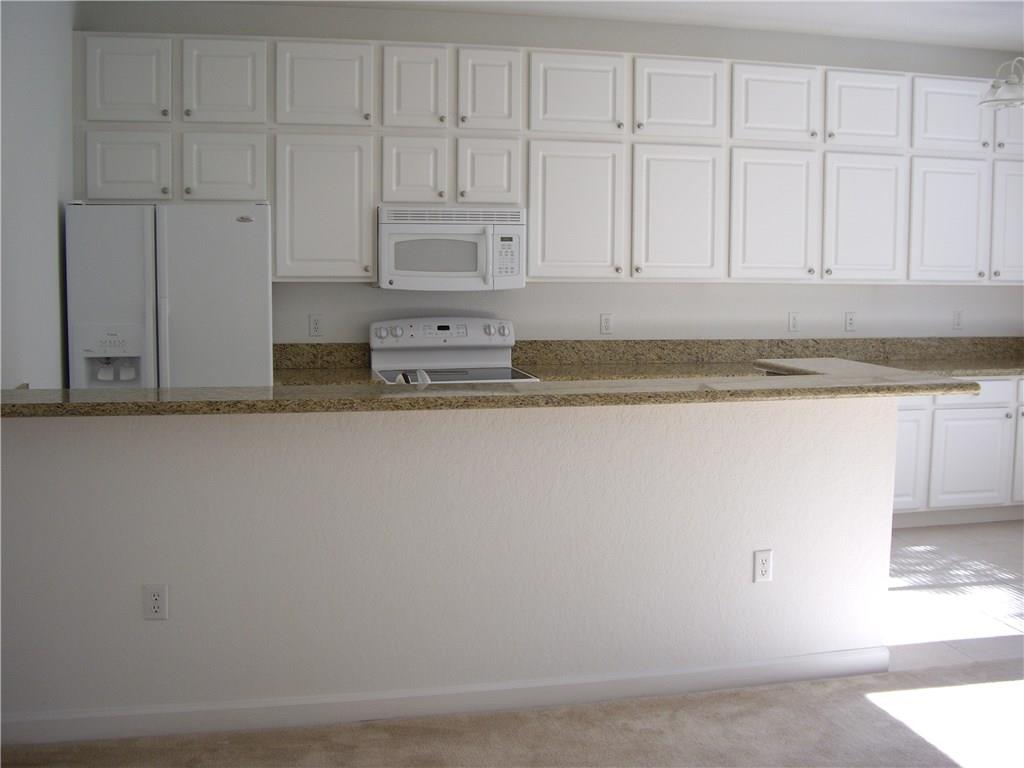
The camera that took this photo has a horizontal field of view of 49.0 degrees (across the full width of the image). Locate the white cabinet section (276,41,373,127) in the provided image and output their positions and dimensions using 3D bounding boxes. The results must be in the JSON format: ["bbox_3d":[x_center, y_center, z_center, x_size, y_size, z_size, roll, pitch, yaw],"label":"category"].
[{"bbox_3d":[-0.953,-1.495,5.657,0.480,0.410,0.310,-1,5,-13],"label":"white cabinet section"}]

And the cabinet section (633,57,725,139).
[{"bbox_3d":[0.846,-1.530,6.082,0.521,0.431,0.310,-1,5,-13],"label":"cabinet section"}]

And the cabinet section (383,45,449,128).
[{"bbox_3d":[-0.519,-1.502,5.760,0.334,0.417,0.310,-1,5,-13],"label":"cabinet section"}]

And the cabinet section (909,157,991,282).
[{"bbox_3d":[2.458,-0.950,6.512,0.542,0.717,0.310,-1,5,-13],"label":"cabinet section"}]

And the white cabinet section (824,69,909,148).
[{"bbox_3d":[1.930,-1.543,6.379,0.533,0.429,0.320,-1,6,-13],"label":"white cabinet section"}]

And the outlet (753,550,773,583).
[{"bbox_3d":[0.872,0.634,3.906,0.071,0.115,0.012,-1,6,-13],"label":"outlet"}]

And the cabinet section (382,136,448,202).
[{"bbox_3d":[-0.523,-1.097,5.824,0.340,0.338,0.320,-1,6,-13],"label":"cabinet section"}]

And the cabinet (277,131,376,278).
[{"bbox_3d":[-0.969,-0.901,5.757,0.503,0.733,0.320,-1,6,-13],"label":"cabinet"}]

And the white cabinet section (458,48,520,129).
[{"bbox_3d":[-0.150,-1.518,5.871,0.343,0.422,0.320,-1,6,-13],"label":"white cabinet section"}]

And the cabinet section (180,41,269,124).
[{"bbox_3d":[-1.424,-1.478,5.547,0.398,0.403,0.310,-1,5,-13],"label":"cabinet section"}]

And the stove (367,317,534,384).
[{"bbox_3d":[-0.308,0.259,5.808,0.760,1.190,0.710,-1,6,-13],"label":"stove"}]

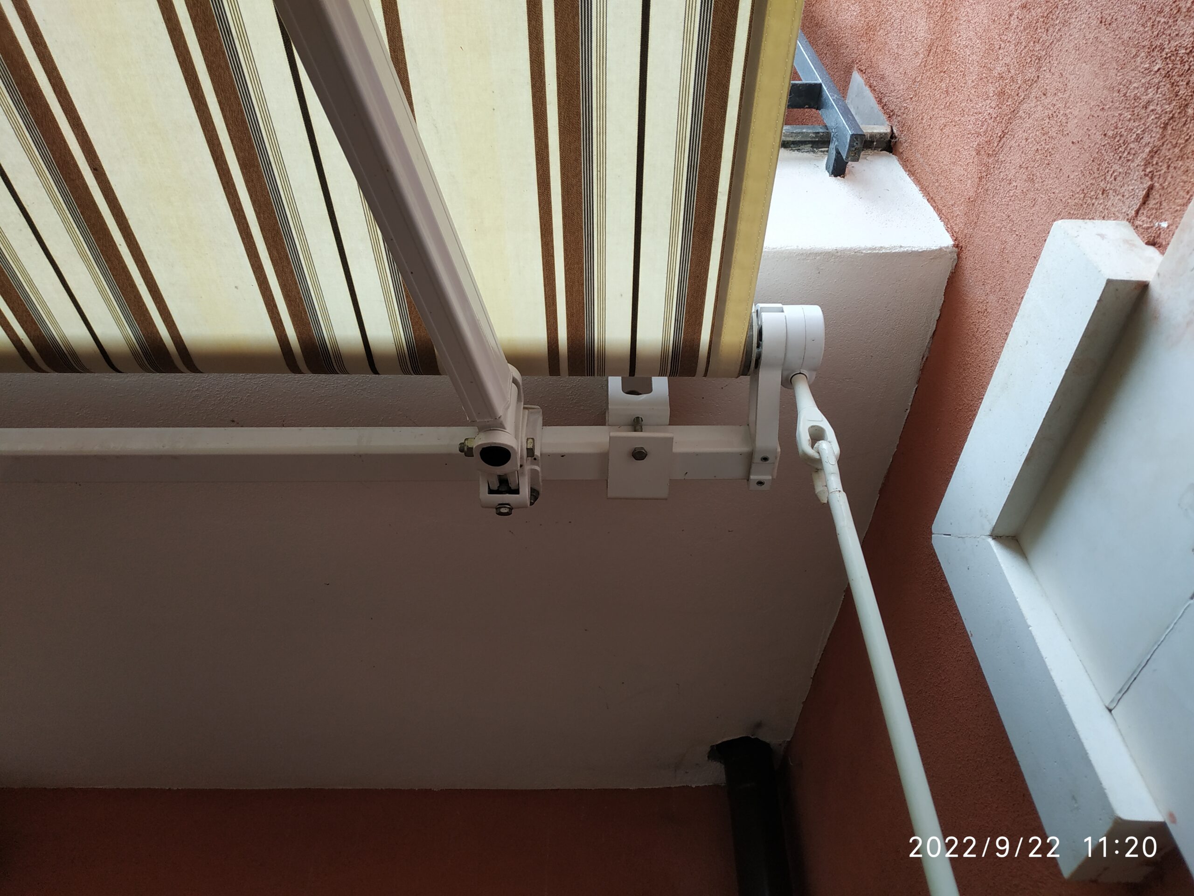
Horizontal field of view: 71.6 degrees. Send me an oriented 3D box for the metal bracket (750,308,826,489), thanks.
[{"bbox_3d":[0.190,-0.061,0.857,0.065,0.126,0.181,0,-47,0],"label":"metal bracket"}]

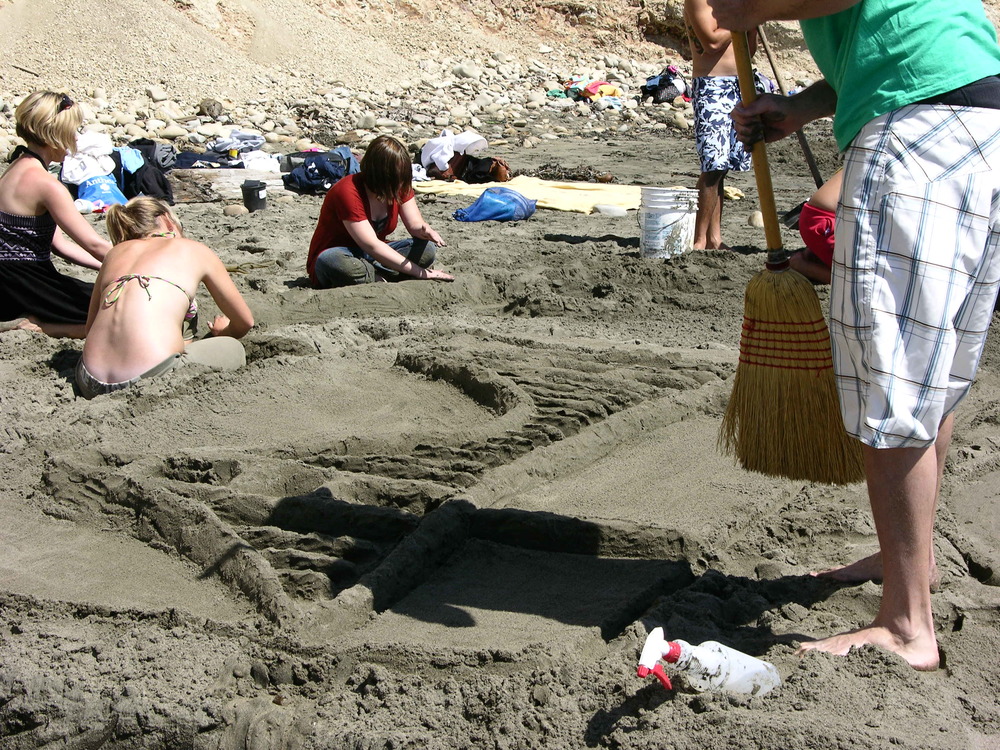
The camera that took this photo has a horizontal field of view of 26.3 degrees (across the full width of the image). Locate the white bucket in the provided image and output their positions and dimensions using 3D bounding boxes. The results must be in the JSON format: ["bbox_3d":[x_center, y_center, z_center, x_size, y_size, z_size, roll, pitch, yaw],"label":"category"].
[{"bbox_3d":[0.873,-0.779,11.050,0.300,0.370,0.300,2,10,0],"label":"white bucket"}]

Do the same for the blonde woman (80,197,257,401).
[{"bbox_3d":[-1.143,-0.284,7.213,0.540,0.645,0.630,6,11,28],"label":"blonde woman"}]

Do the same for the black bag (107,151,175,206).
[{"bbox_3d":[-2.306,-1.273,13.736,0.410,0.340,0.300,0,10,-5],"label":"black bag"}]

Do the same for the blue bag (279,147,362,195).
[{"bbox_3d":[-1.237,-1.405,14.730,0.520,0.300,0.360,1,10,0],"label":"blue bag"}]

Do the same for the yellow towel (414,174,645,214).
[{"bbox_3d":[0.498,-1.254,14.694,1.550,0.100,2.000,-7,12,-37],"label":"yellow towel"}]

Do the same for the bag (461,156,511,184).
[{"bbox_3d":[-0.106,-1.511,15.781,0.350,0.190,0.250,1,10,0],"label":"bag"}]

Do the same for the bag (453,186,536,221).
[{"bbox_3d":[-0.032,-1.050,13.049,0.500,0.190,0.300,1,10,0],"label":"bag"}]

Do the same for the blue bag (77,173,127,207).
[{"bbox_3d":[-2.531,-1.184,13.565,0.310,0.215,0.200,-1,10,-8],"label":"blue bag"}]

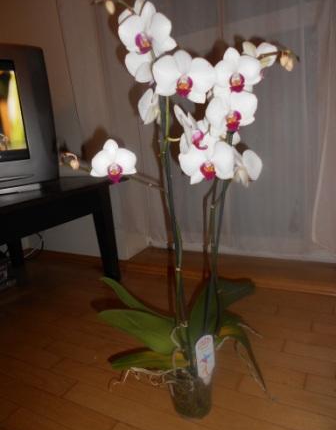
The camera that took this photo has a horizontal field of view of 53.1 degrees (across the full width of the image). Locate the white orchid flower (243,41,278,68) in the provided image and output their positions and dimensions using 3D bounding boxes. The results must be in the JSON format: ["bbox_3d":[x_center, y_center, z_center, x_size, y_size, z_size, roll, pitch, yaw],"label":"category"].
[{"bbox_3d":[0.166,-0.284,0.603,0.080,0.062,0.045,0,14,21],"label":"white orchid flower"}]

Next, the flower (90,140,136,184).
[{"bbox_3d":[-0.097,-0.095,0.600,0.079,0.076,0.038,-8,13,-7],"label":"flower"}]

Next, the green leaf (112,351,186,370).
[{"bbox_3d":[-0.040,0.309,0.720,0.165,0.030,0.052,-6,13,0],"label":"green leaf"}]

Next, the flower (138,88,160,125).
[{"bbox_3d":[-0.032,-0.198,0.615,0.040,0.070,0.072,2,15,32],"label":"flower"}]

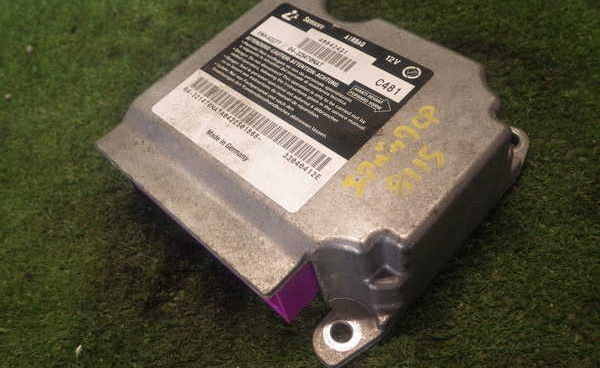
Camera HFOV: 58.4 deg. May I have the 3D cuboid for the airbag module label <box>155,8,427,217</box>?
[{"bbox_3d":[-0.004,-0.030,0.176,0.069,0.001,0.066,35,68,30],"label":"airbag module label"}]

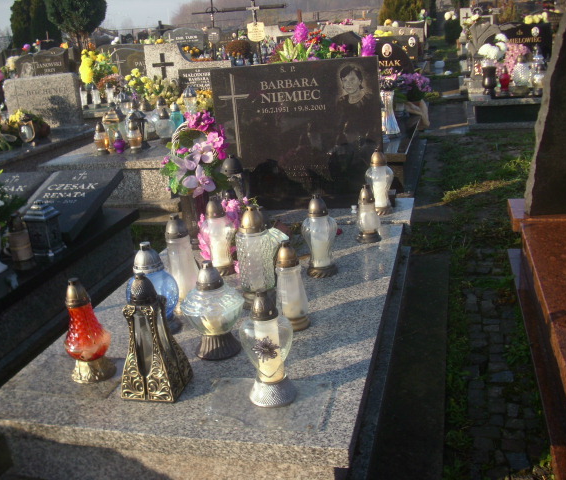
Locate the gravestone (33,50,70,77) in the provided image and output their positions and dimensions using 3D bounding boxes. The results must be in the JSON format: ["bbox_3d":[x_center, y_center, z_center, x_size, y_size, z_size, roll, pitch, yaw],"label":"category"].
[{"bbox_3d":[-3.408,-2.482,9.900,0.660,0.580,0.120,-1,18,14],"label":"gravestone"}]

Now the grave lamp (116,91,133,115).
[{"bbox_3d":[-1.423,-1.146,6.150,0.135,0.360,0.135,0,18,14],"label":"grave lamp"}]

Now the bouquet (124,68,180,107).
[{"bbox_3d":[-1.230,-1.399,6.400,0.500,0.420,0.420,-9,17,-9],"label":"bouquet"}]

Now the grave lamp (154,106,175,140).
[{"bbox_3d":[-0.974,-0.944,5.600,0.164,0.270,0.164,-9,17,-8],"label":"grave lamp"}]

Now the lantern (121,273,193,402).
[{"bbox_3d":[-0.357,0.245,1.822,0.154,0.327,0.154,0,18,18],"label":"lantern"}]

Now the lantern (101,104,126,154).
[{"bbox_3d":[-1.365,-0.893,5.419,0.146,0.357,0.146,-6,17,1],"label":"lantern"}]

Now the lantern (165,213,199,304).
[{"bbox_3d":[-0.337,0.082,2.282,0.105,0.345,0.105,0,18,14],"label":"lantern"}]

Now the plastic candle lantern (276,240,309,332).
[{"bbox_3d":[0.031,0.137,2.122,0.090,0.278,0.090,-6,17,0],"label":"plastic candle lantern"}]

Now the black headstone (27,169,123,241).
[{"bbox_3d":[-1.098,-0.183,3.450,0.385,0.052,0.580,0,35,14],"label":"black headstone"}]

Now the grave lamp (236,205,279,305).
[{"bbox_3d":[-0.086,0.054,2.290,0.165,0.355,0.135,0,18,14],"label":"grave lamp"}]

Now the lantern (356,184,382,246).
[{"bbox_3d":[0.320,-0.097,2.578,0.094,0.213,0.094,0,24,15],"label":"lantern"}]

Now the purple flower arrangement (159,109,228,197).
[{"bbox_3d":[-0.373,-0.349,2.840,0.300,0.337,0.200,0,18,14],"label":"purple flower arrangement"}]

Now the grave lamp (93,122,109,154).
[{"bbox_3d":[-1.286,-0.718,4.811,0.108,0.218,0.108,0,21,15],"label":"grave lamp"}]

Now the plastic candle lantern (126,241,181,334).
[{"bbox_3d":[-0.392,0.141,2.100,0.158,0.286,0.158,0,24,15],"label":"plastic candle lantern"}]

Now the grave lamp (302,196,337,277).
[{"bbox_3d":[0.131,-0.021,2.556,0.137,0.308,0.137,0,18,14],"label":"grave lamp"}]

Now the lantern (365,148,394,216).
[{"bbox_3d":[0.455,-0.273,3.194,0.133,0.305,0.133,0,18,14],"label":"lantern"}]

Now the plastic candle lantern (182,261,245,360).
[{"bbox_3d":[-0.207,0.196,2.006,0.185,0.281,0.170,-8,17,-7],"label":"plastic candle lantern"}]

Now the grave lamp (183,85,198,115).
[{"bbox_3d":[-0.714,-1.041,5.251,0.115,0.280,0.115,0,21,15],"label":"grave lamp"}]

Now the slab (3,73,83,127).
[{"bbox_3d":[-2.451,-1.422,7.000,0.820,0.510,0.120,-1,18,14],"label":"slab"}]

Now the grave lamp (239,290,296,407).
[{"bbox_3d":[-0.040,0.264,1.717,0.136,0.290,0.116,-4,17,6],"label":"grave lamp"}]

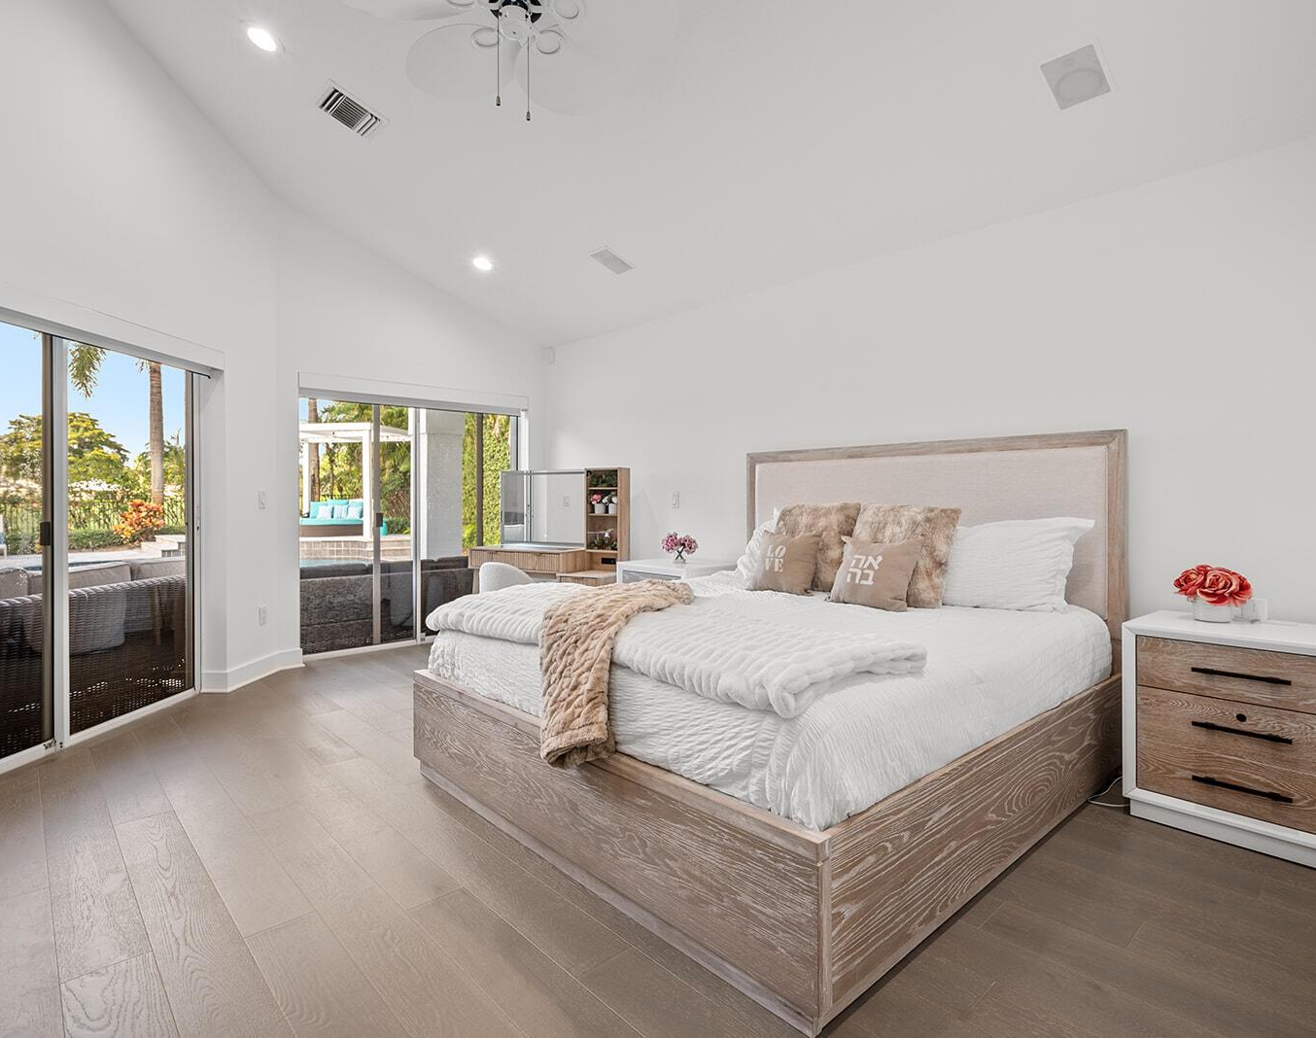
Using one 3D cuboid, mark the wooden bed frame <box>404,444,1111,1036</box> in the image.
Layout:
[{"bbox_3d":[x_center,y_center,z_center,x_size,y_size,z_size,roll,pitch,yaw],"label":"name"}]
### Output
[{"bbox_3d":[0.477,0.357,2.959,2.247,1.471,2.059,-1,1,-42],"label":"wooden bed frame"}]

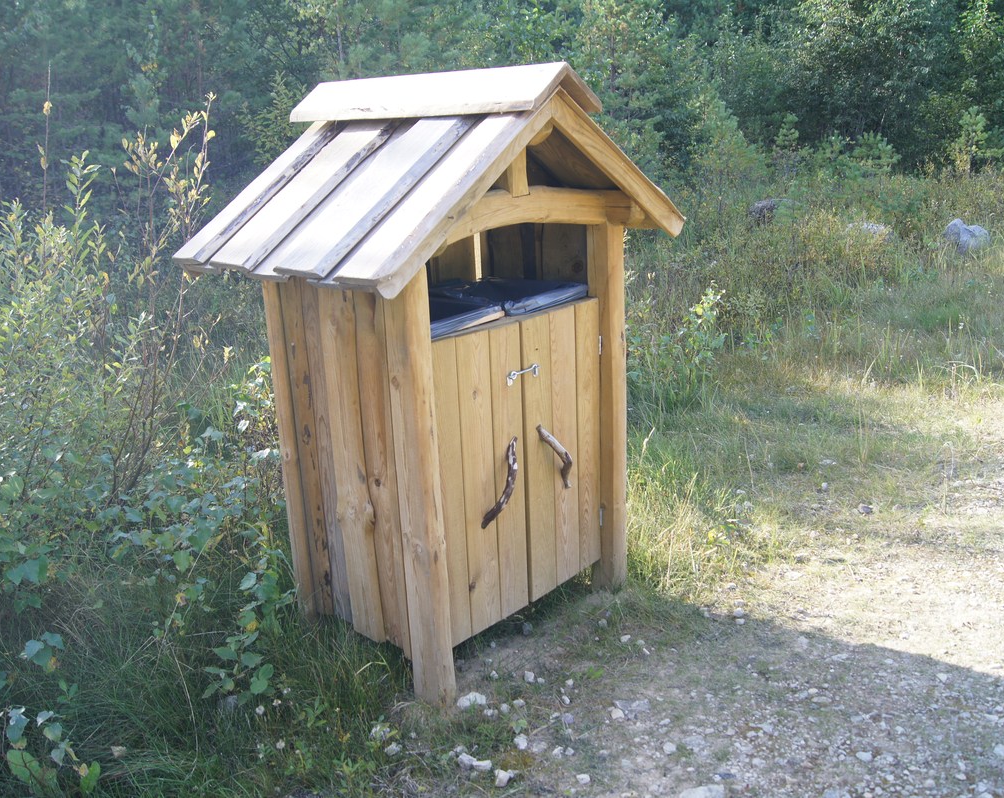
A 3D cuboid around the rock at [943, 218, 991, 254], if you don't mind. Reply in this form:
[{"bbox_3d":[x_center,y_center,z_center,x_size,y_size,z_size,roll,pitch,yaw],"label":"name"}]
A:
[{"bbox_3d":[5.166,-1.796,10.000,0.500,0.400,0.450,6,19,26],"label":"rock"}]

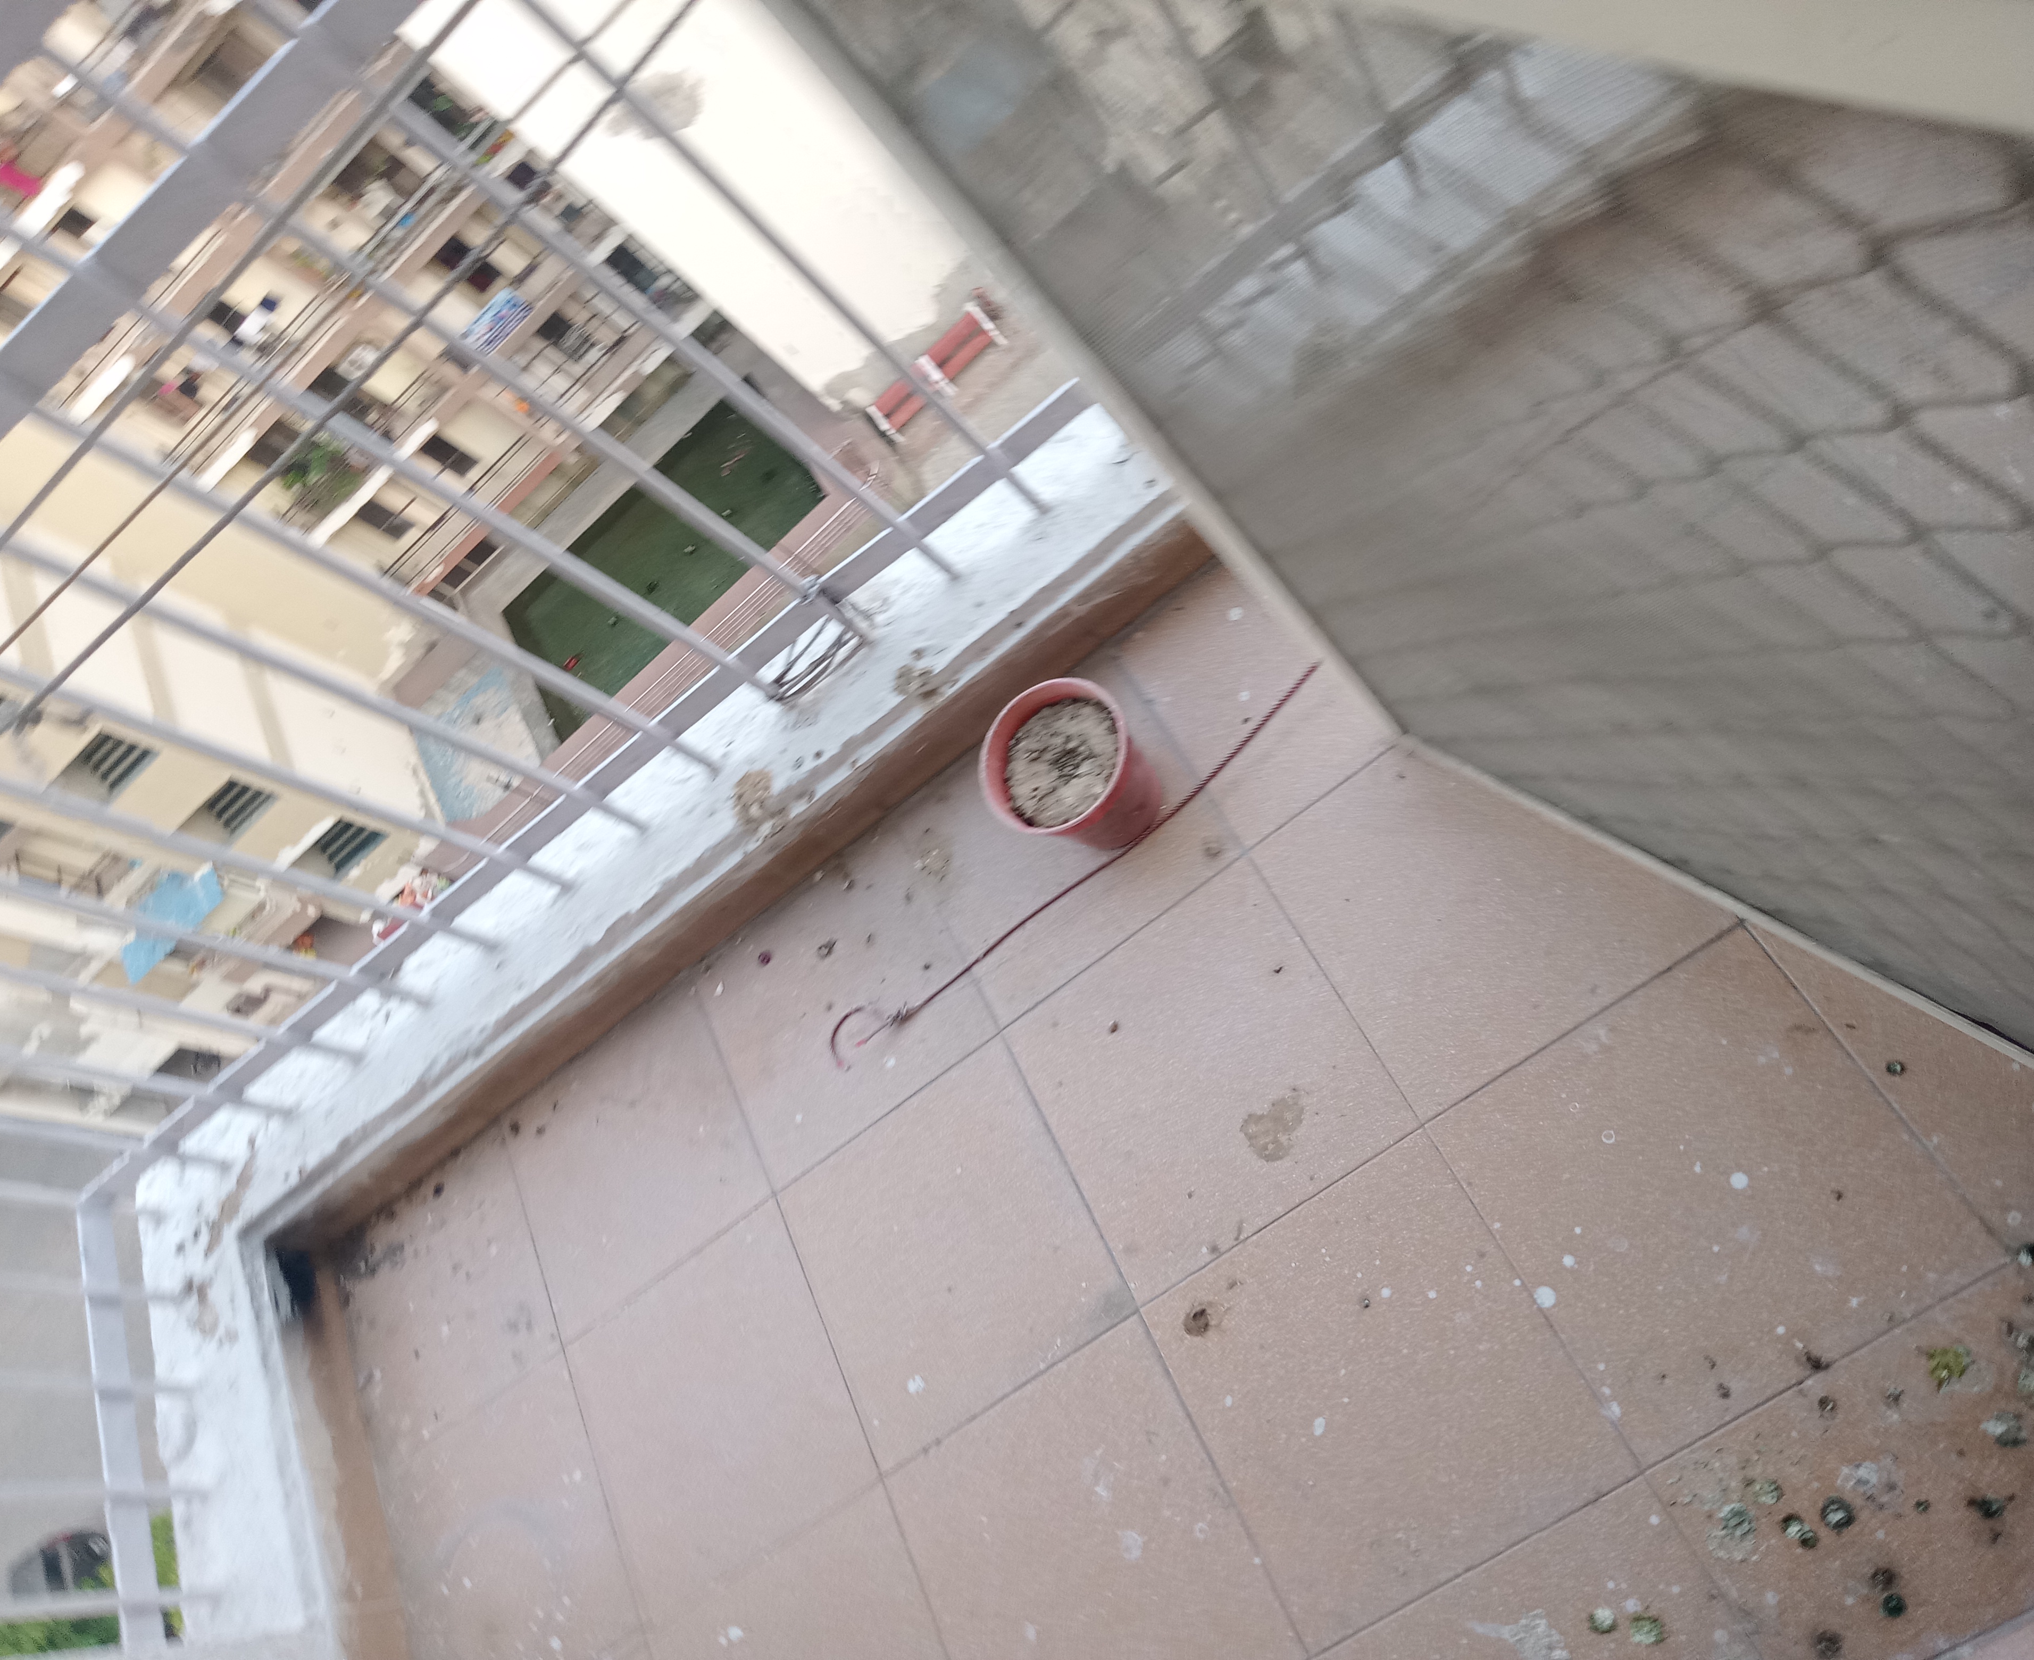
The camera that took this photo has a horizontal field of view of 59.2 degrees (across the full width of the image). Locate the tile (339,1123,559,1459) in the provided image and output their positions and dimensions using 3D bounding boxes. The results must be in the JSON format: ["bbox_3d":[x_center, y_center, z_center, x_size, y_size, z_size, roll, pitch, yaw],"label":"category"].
[{"bbox_3d":[-0.633,0.524,1.986,0.269,0.015,0.266,-37,58,15],"label":"tile"}]

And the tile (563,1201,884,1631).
[{"bbox_3d":[-0.299,0.574,1.768,0.302,0.015,0.302,-37,58,15],"label":"tile"}]

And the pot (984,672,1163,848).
[{"bbox_3d":[0.064,-0.051,1.693,0.153,0.124,0.153,-11,68,27],"label":"pot"}]

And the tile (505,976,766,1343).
[{"bbox_3d":[-0.413,0.358,1.914,0.302,0.015,0.266,-37,58,15],"label":"tile"}]

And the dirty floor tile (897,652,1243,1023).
[{"bbox_3d":[0.055,0.008,1.761,0.302,0.015,0.266,-37,58,15],"label":"dirty floor tile"}]

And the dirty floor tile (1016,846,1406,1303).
[{"bbox_3d":[0.169,0.223,1.615,0.302,0.015,0.302,-37,58,15],"label":"dirty floor tile"}]

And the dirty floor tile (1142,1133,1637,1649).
[{"bbox_3d":[0.290,0.453,1.460,0.302,0.015,0.302,-37,58,15],"label":"dirty floor tile"}]

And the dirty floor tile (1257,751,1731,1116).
[{"bbox_3d":[0.403,0.048,1.539,0.302,0.015,0.302,-37,58,15],"label":"dirty floor tile"}]

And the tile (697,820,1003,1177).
[{"bbox_3d":[-0.179,0.183,1.837,0.302,0.015,0.266,-37,58,15],"label":"tile"}]

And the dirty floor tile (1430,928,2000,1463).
[{"bbox_3d":[0.524,0.278,1.384,0.302,0.015,0.302,-37,58,15],"label":"dirty floor tile"}]

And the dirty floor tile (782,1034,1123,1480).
[{"bbox_3d":[-0.065,0.399,1.692,0.302,0.015,0.302,-37,58,15],"label":"dirty floor tile"}]

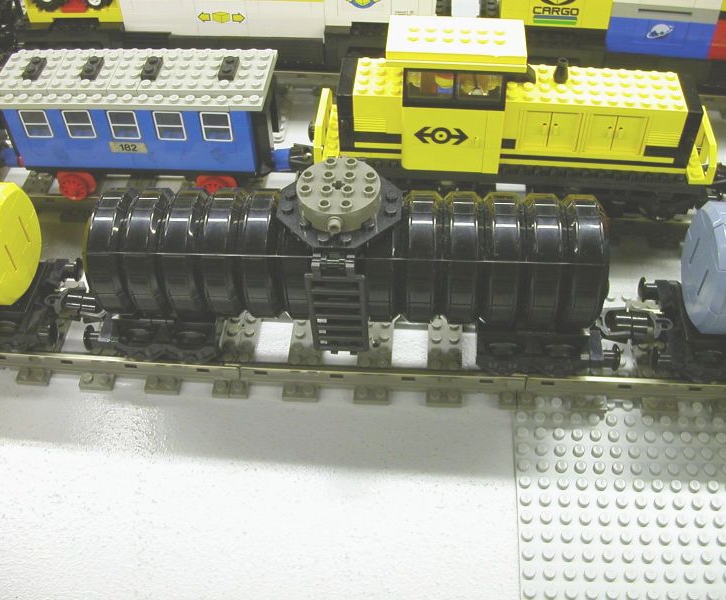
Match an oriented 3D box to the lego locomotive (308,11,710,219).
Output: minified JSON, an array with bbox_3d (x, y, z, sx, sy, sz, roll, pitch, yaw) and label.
[{"bbox_3d":[0.075,-0.093,0.434,0.201,0.095,0.048,3,50,5],"label":"lego locomotive"}]

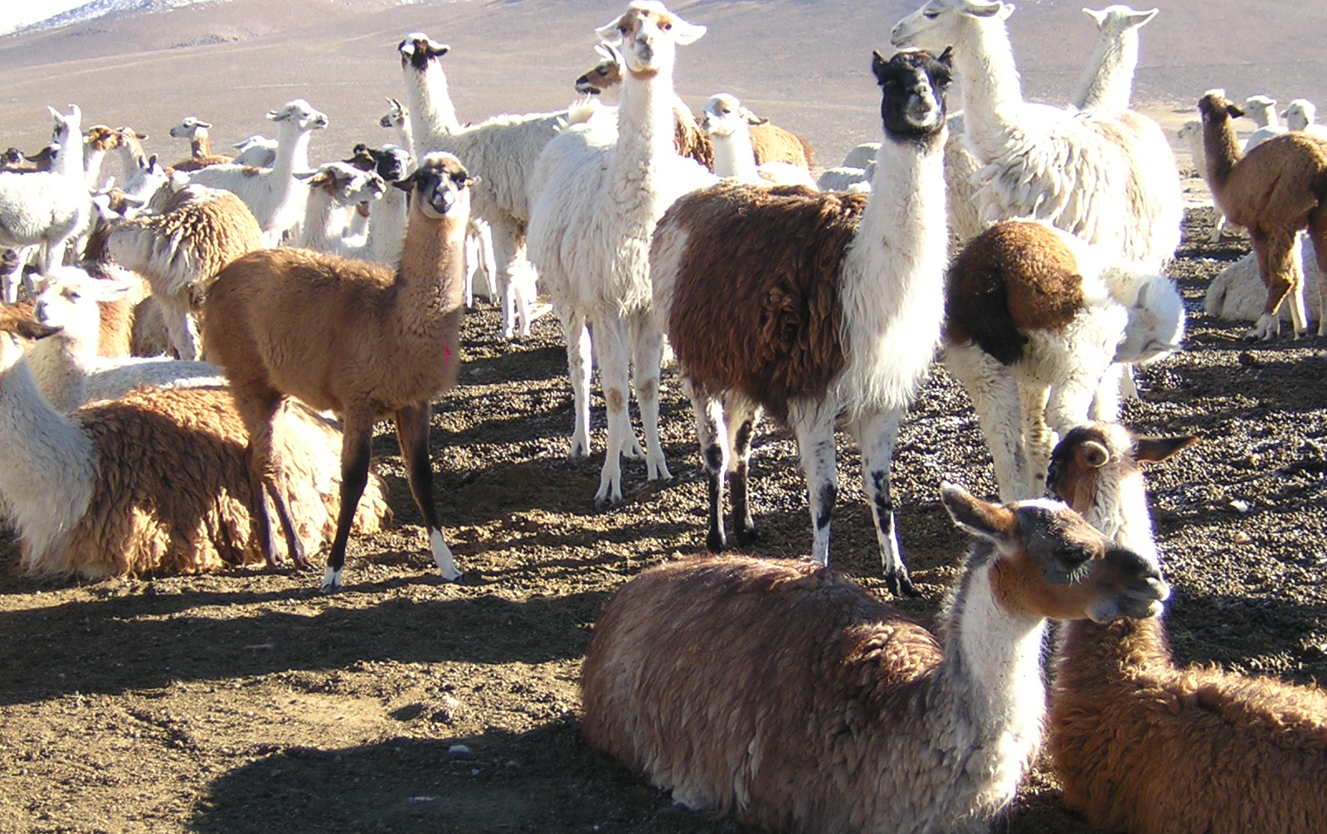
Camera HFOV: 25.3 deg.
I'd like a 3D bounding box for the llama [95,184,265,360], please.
[{"bbox_3d":[-2.080,-0.532,12.745,0.460,0.920,1.100,6,9,41],"label":"llama"}]

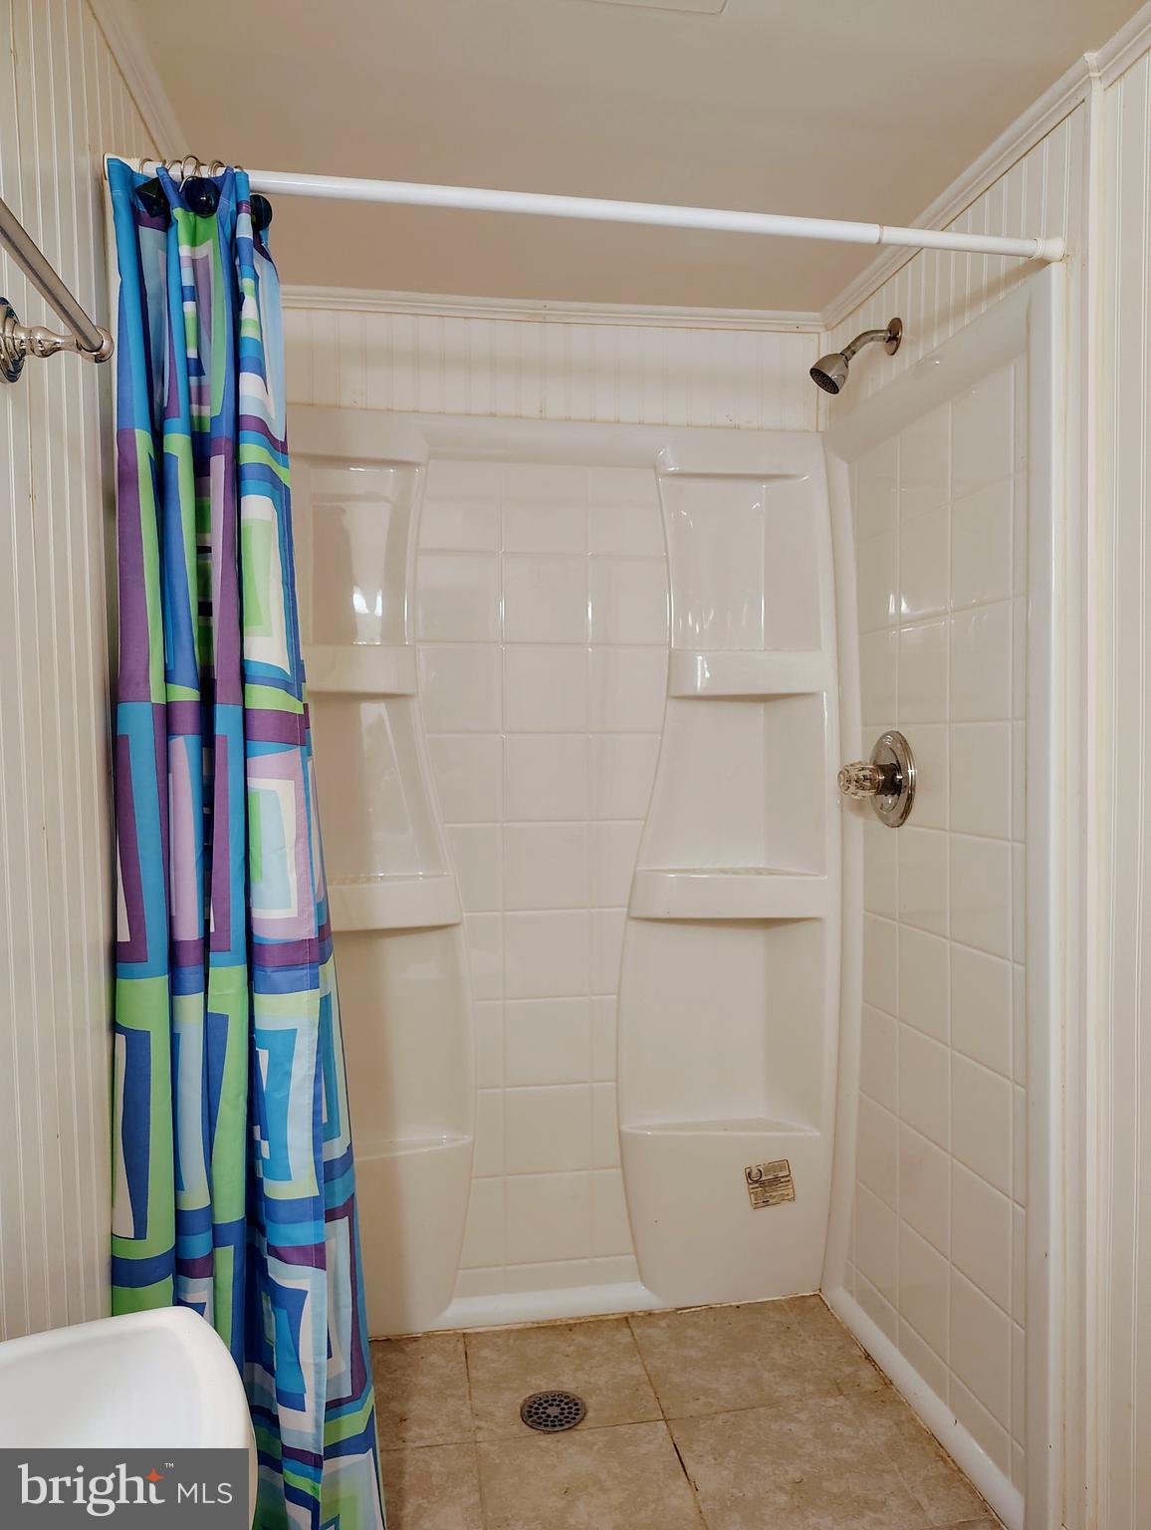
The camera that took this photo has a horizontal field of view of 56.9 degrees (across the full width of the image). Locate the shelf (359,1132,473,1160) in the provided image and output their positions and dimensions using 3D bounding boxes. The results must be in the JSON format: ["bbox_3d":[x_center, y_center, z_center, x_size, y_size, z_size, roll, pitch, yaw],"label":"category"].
[{"bbox_3d":[-0.381,0.774,2.091,0.381,0.030,0.088,-2,3,-17],"label":"shelf"}]

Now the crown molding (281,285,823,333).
[{"bbox_3d":[-0.075,-0.893,2.076,1.200,0.040,0.034,-1,1,-10],"label":"crown molding"}]

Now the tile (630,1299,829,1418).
[{"bbox_3d":[0.303,1.159,2.080,0.336,0.010,0.326,-1,2,-9],"label":"tile"}]

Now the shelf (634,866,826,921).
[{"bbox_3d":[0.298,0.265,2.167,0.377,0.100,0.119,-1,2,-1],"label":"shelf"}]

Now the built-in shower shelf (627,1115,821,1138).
[{"bbox_3d":[0.289,0.755,2.200,0.397,0.029,0.092,-1,2,-1],"label":"built-in shower shelf"}]

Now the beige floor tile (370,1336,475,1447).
[{"bbox_3d":[-0.366,1.174,1.979,0.337,0.010,0.327,-1,2,-9],"label":"beige floor tile"}]

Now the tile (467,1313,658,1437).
[{"bbox_3d":[-0.038,1.120,1.948,0.325,0.010,0.325,-1,1,-10],"label":"tile"}]

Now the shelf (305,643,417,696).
[{"bbox_3d":[-0.440,-0.183,2.032,0.293,0.100,0.102,-2,3,-17],"label":"shelf"}]

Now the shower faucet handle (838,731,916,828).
[{"bbox_3d":[0.518,0.025,1.873,0.115,0.167,0.165,-1,1,-10],"label":"shower faucet handle"}]

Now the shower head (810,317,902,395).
[{"bbox_3d":[0.490,-0.722,1.875,0.161,0.142,0.069,-1,2,-9],"label":"shower head"}]

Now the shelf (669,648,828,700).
[{"bbox_3d":[0.346,-0.186,2.150,0.325,0.090,0.140,-1,1,-10],"label":"shelf"}]

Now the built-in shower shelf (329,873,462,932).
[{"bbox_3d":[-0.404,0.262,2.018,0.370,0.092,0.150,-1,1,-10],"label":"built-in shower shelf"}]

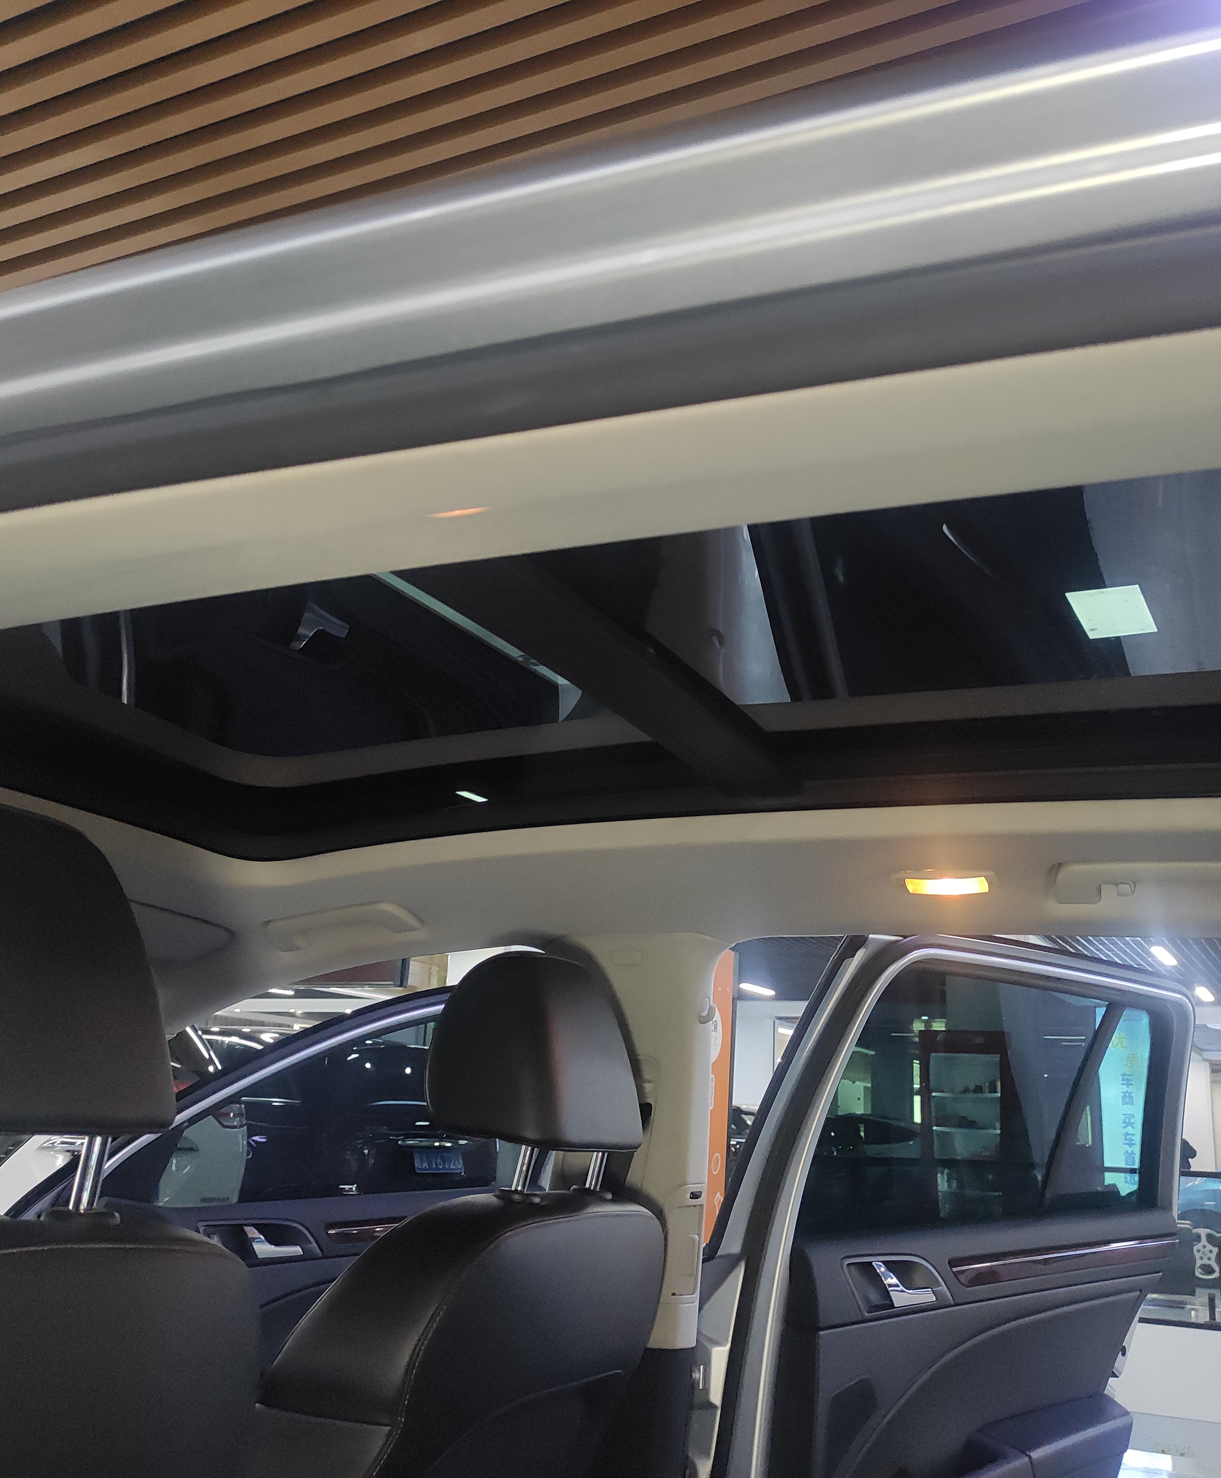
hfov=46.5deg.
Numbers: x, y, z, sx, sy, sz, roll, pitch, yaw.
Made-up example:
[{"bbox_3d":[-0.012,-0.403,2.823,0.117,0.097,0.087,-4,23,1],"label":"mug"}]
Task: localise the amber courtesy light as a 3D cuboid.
[{"bbox_3d":[0.351,0.152,1.485,0.094,0.020,0.040,-5,-28,26],"label":"amber courtesy light"}]

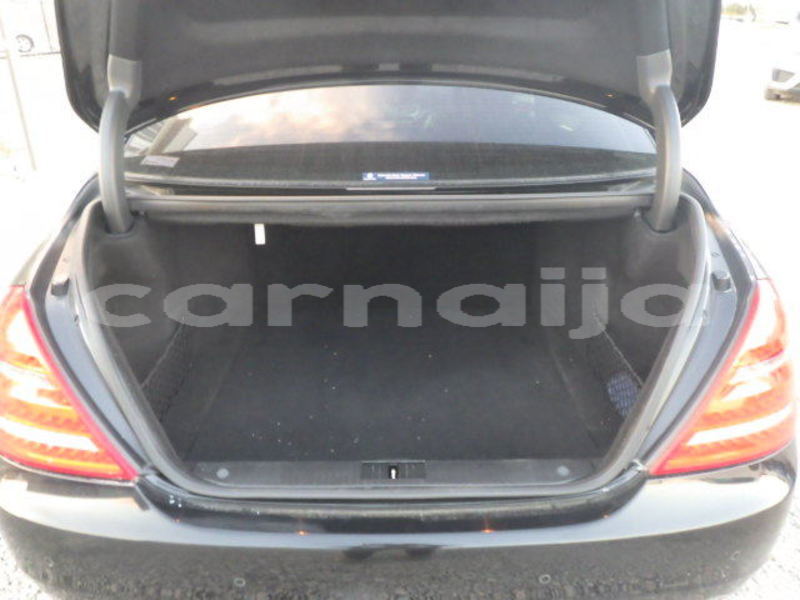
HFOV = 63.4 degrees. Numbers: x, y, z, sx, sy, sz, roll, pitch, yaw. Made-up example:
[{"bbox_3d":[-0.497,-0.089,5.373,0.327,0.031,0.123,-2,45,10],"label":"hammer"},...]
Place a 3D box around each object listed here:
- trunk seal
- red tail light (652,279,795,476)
[{"bbox_3d":[-0.017,0.046,1.372,1.360,0.190,0.720,0,64,0],"label":"trunk seal"},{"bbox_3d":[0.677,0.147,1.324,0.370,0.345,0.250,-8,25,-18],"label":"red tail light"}]

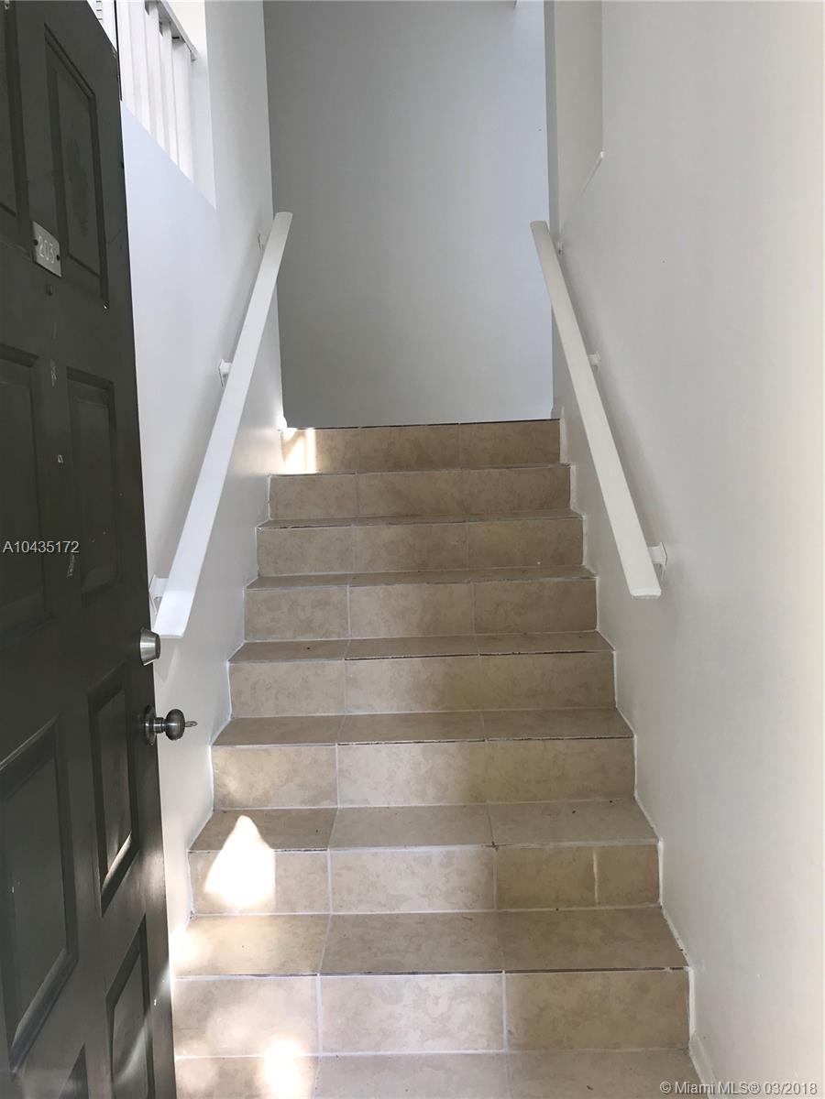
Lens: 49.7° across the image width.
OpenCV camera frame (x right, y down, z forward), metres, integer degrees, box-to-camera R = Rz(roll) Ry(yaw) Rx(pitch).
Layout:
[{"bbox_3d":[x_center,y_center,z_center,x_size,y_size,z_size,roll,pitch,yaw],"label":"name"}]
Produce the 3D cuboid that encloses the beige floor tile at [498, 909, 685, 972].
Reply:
[{"bbox_3d":[0.423,0.953,2.165,0.419,0.020,0.260,-2,6,2],"label":"beige floor tile"}]

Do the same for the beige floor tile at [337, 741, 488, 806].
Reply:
[{"bbox_3d":[0.000,0.642,2.558,0.428,0.180,0.020,-2,6,2],"label":"beige floor tile"}]

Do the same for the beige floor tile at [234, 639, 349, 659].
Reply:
[{"bbox_3d":[-0.396,0.339,2.943,0.359,0.020,0.268,-2,6,2],"label":"beige floor tile"}]

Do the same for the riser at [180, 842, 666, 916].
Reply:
[{"bbox_3d":[0.028,0.854,2.308,1.213,0.172,0.020,-2,6,2],"label":"riser"}]

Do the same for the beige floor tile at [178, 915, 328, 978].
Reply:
[{"bbox_3d":[-0.396,0.979,2.189,0.360,0.020,0.260,-2,6,2],"label":"beige floor tile"}]

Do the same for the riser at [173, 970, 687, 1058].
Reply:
[{"bbox_3d":[0.031,1.060,2.043,1.200,0.196,0.020,-2,7,1],"label":"riser"}]

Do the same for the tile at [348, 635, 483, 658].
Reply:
[{"bbox_3d":[-0.001,0.327,2.932,0.426,0.020,0.268,-2,6,2],"label":"tile"}]

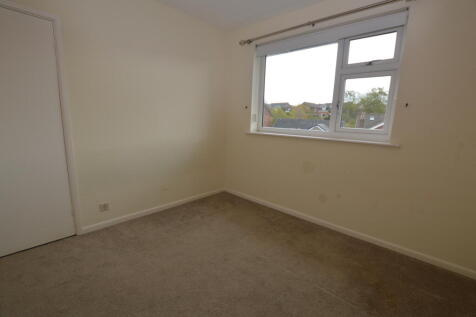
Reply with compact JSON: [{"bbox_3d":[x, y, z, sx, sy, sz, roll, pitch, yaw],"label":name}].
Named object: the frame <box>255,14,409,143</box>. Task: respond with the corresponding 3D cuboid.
[{"bbox_3d":[0.871,-0.835,2.323,1.604,1.145,0.120,11,13,40],"label":"frame"}]

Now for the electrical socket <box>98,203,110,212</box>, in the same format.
[{"bbox_3d":[-1.383,0.511,2.054,0.020,0.090,0.094,11,13,40],"label":"electrical socket"}]

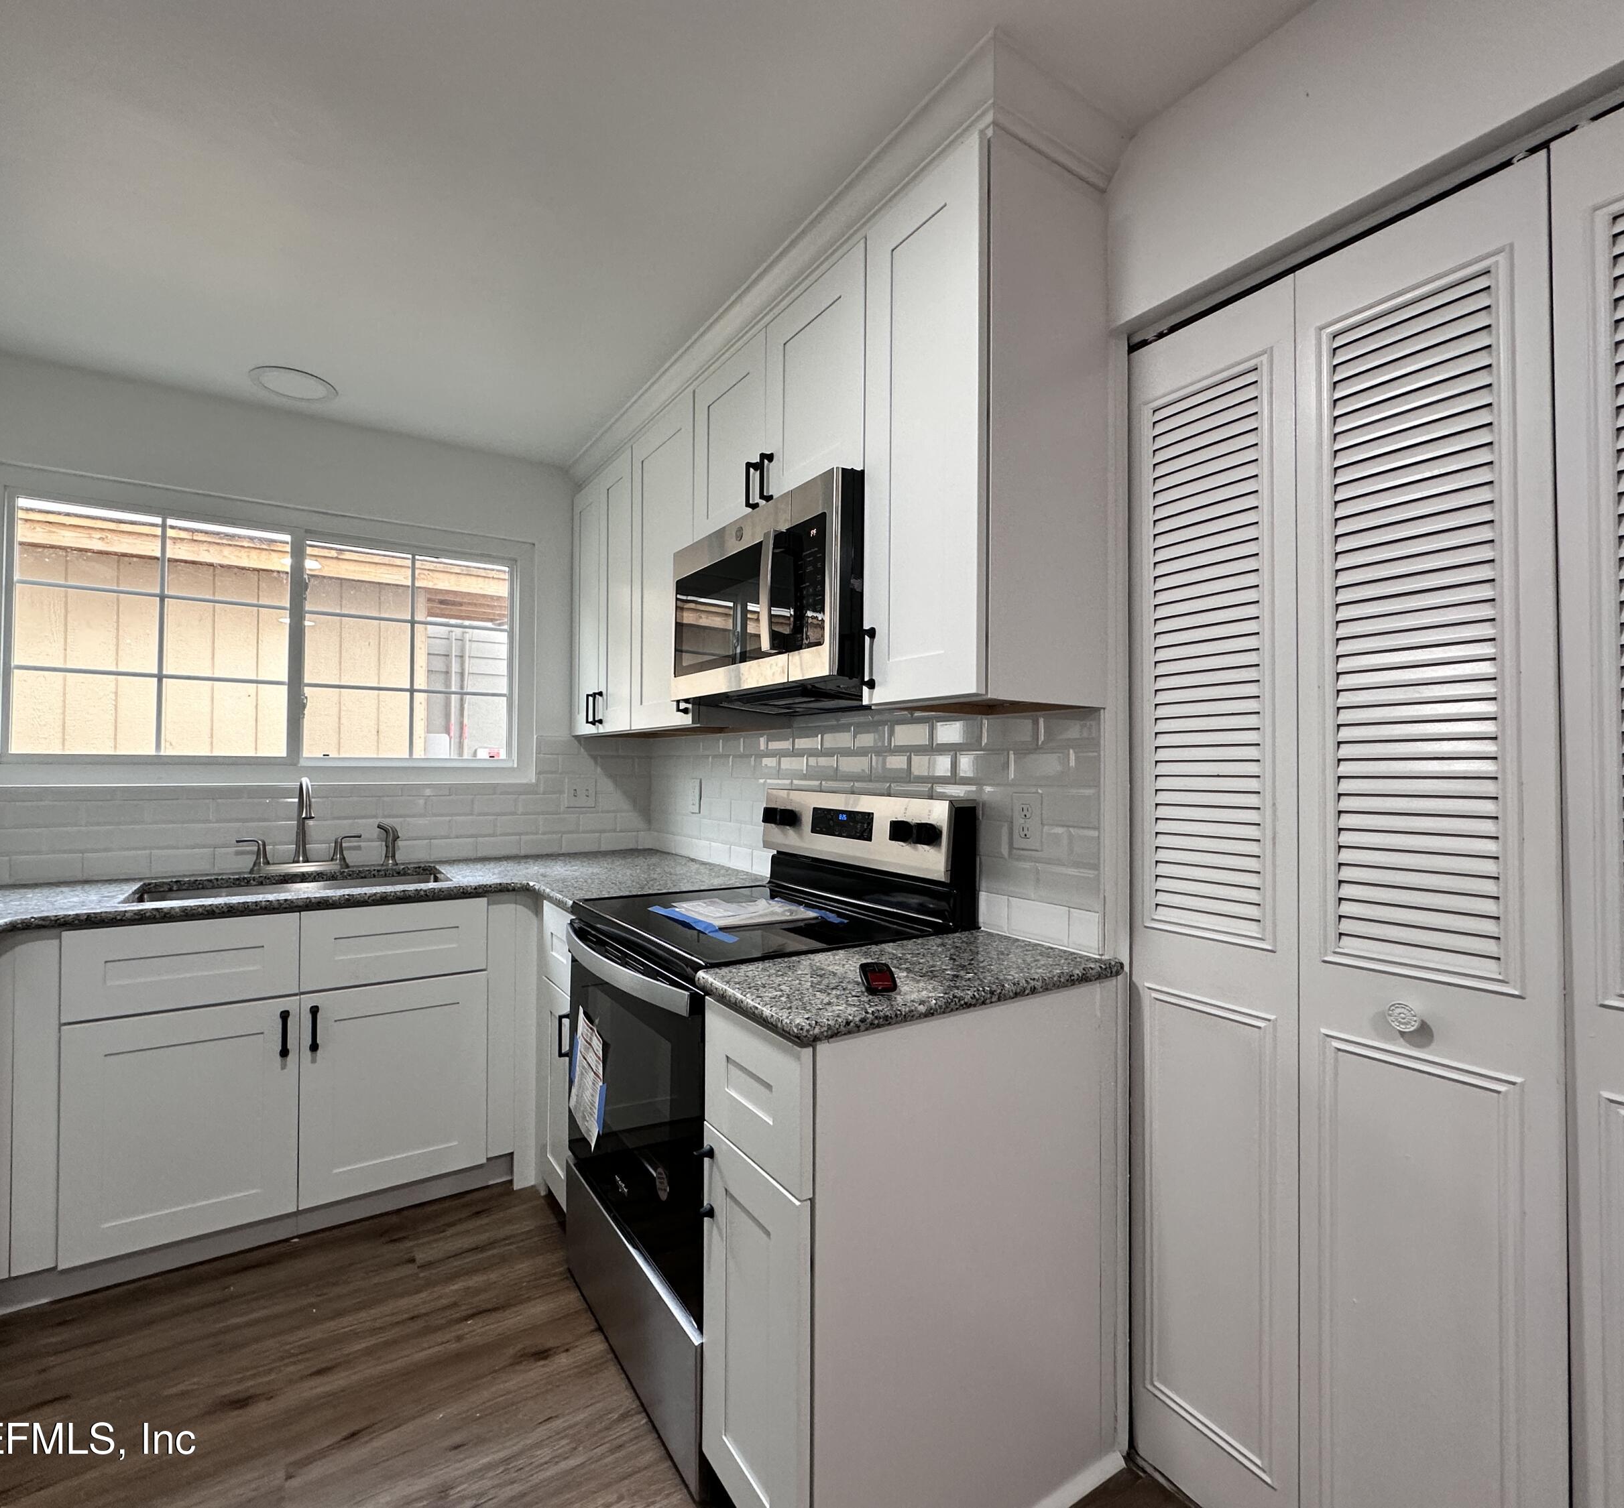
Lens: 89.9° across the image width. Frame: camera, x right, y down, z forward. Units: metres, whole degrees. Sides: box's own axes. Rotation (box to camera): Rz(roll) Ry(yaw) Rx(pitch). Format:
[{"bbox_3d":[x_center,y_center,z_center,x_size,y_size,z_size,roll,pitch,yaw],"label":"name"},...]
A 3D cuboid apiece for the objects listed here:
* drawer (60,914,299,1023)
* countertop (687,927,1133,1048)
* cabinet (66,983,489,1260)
[{"bbox_3d":[-1.610,0.513,2.126,0.454,0.207,0.400,1,-1,-33],"label":"drawer"},{"bbox_3d":[0.186,0.388,1.415,0.683,0.039,0.341,1,-1,-33],"label":"countertop"},{"bbox_3d":[-1.476,0.896,2.330,0.911,0.543,0.600,1,-1,-33],"label":"cabinet"}]

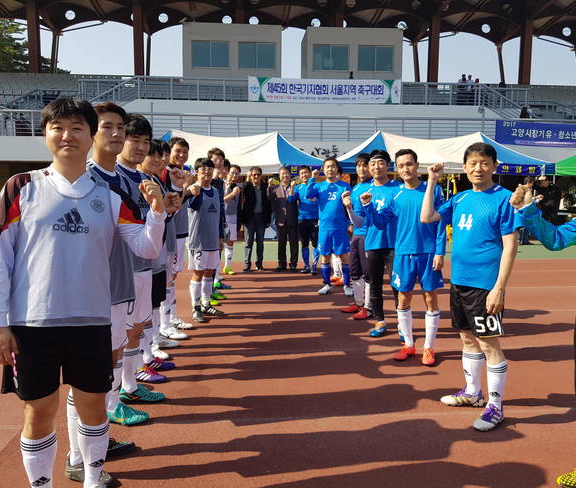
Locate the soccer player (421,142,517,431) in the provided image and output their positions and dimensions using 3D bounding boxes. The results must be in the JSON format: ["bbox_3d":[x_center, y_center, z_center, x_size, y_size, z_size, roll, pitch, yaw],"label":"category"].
[{"bbox_3d":[1.132,0.231,2.996,0.460,1.680,0.570,-5,8,-37],"label":"soccer player"}]

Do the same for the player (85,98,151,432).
[{"bbox_3d":[-0.950,0.205,2.641,0.430,1.800,0.560,7,9,44],"label":"player"}]

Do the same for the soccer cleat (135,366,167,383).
[{"bbox_3d":[-1.012,0.946,3.587,0.280,0.110,0.100,2,7,16],"label":"soccer cleat"}]

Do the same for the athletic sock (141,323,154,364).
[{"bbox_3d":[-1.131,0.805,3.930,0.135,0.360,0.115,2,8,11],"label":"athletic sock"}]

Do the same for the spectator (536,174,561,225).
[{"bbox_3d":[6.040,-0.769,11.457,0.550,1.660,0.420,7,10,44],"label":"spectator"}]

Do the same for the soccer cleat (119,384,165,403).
[{"bbox_3d":[-0.970,0.983,3.249,0.295,0.115,0.100,0,7,-2],"label":"soccer cleat"}]

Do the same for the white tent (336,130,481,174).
[{"bbox_3d":[4.184,-1.855,14.660,6.000,2.920,3.000,0,7,-4],"label":"white tent"}]

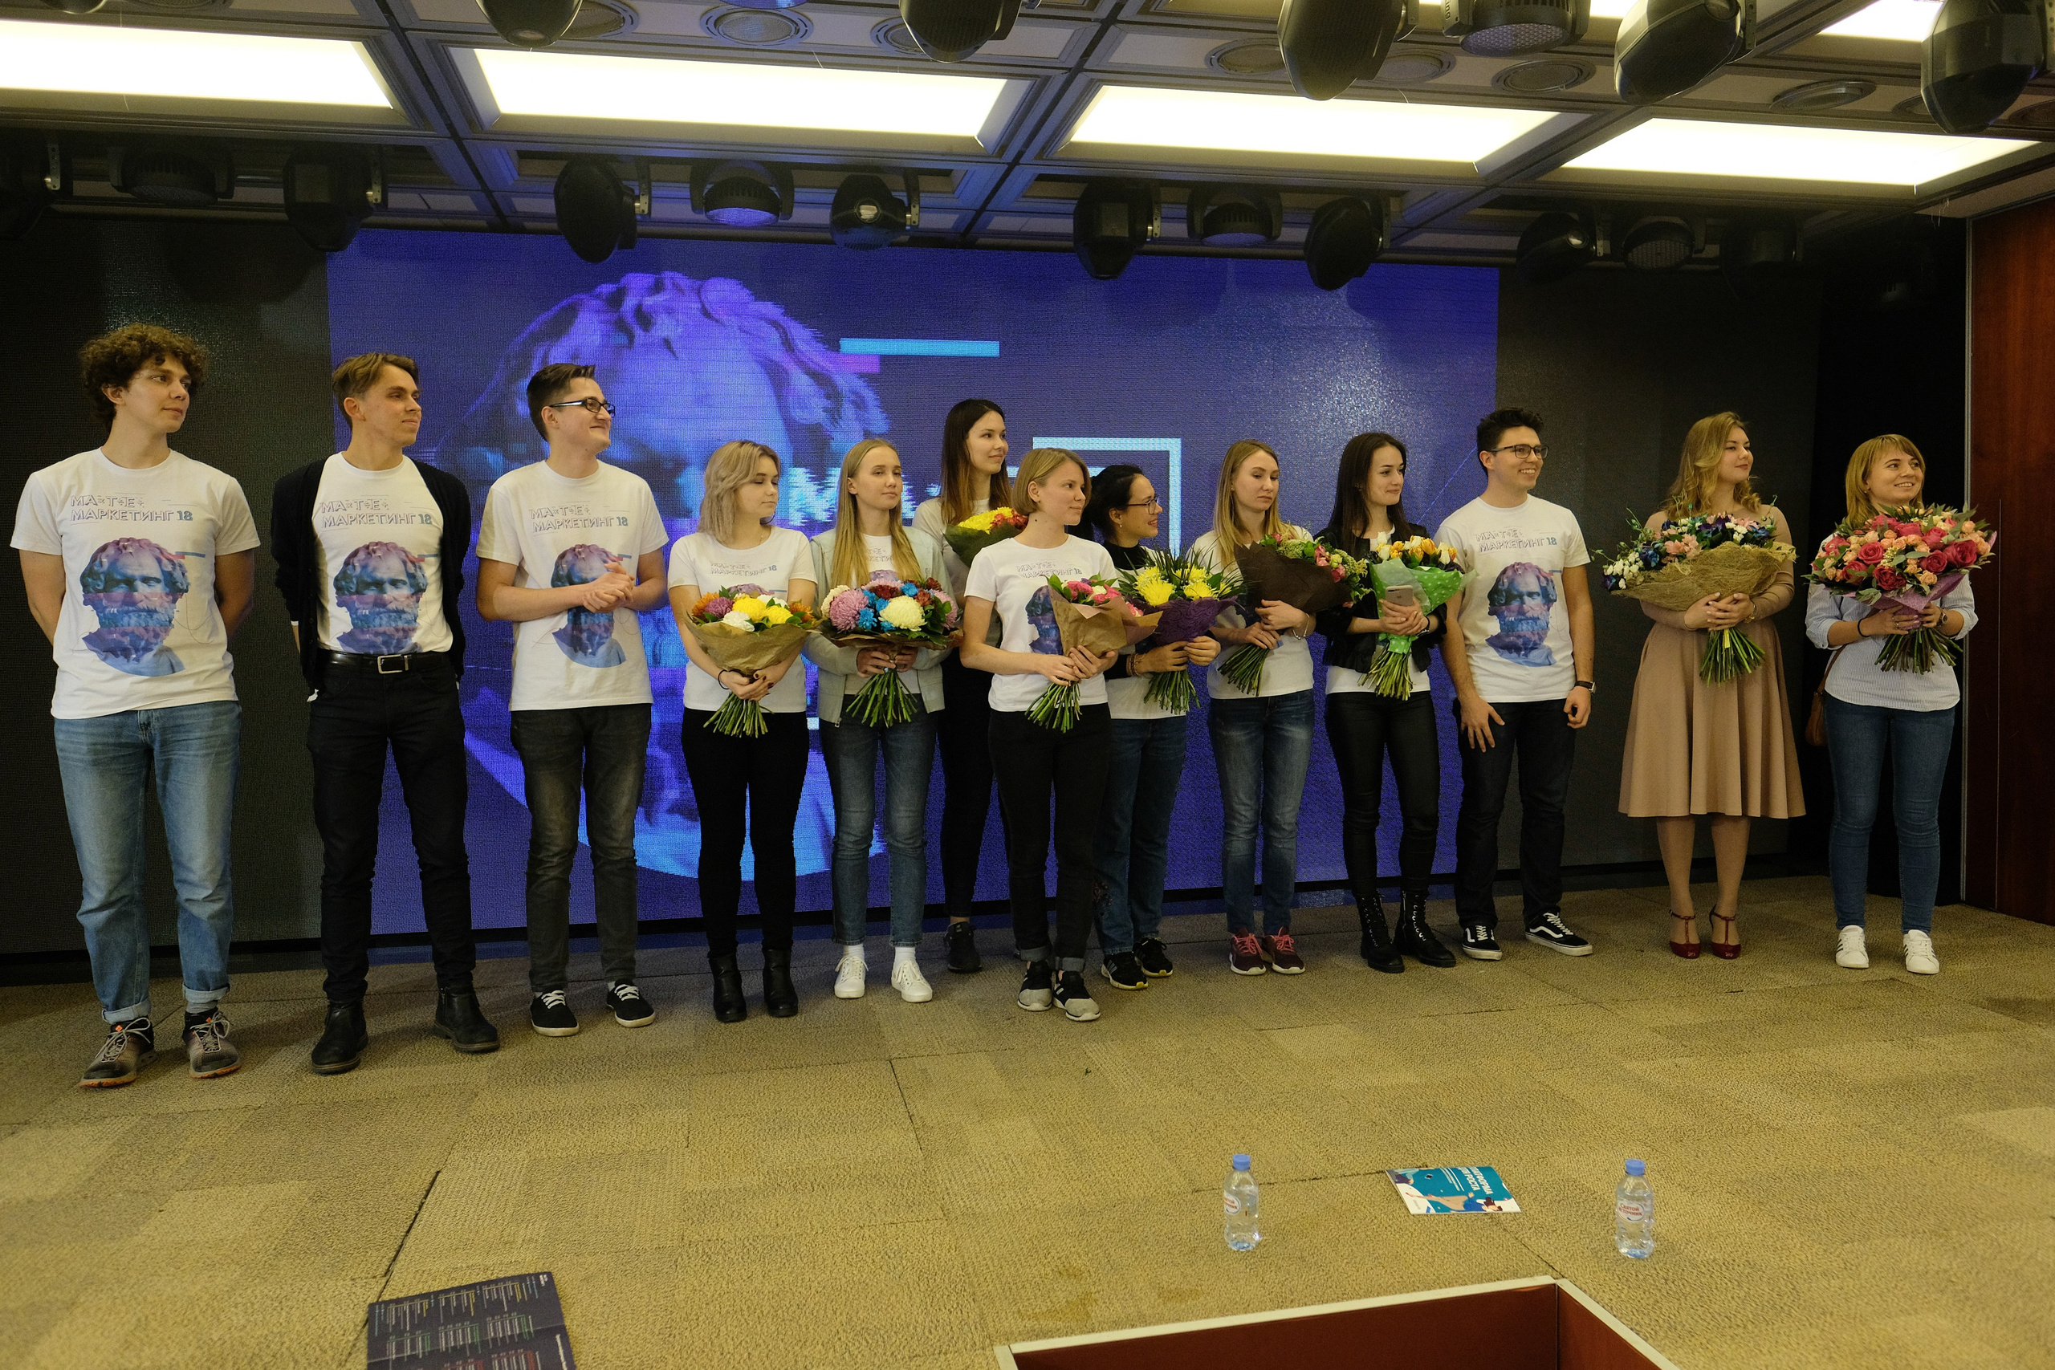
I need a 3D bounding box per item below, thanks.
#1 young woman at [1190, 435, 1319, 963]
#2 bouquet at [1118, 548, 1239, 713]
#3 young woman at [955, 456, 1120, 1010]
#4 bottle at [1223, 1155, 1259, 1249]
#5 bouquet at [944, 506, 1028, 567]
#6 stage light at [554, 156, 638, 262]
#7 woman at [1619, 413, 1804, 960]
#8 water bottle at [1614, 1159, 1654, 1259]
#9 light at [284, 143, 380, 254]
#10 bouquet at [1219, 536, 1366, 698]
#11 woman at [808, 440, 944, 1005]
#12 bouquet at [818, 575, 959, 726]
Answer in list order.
[{"bbox_3d":[0.734,0.067,4.319,0.420,1.668,0.350,-1,4,-4],"label":"young woman"},{"bbox_3d":[0.454,-0.160,4.140,0.350,0.460,0.280,-1,15,-25],"label":"bouquet"},{"bbox_3d":[0.052,0.134,4.000,0.450,1.620,0.360,-2,3,-16],"label":"young woman"},{"bbox_3d":[0.392,0.942,2.506,0.062,0.169,0.062,0,3,10],"label":"bottle"},{"bbox_3d":[-0.089,-0.368,4.330,0.360,0.420,0.300,4,12,-11],"label":"bouquet"},{"bbox_3d":[-1.259,-1.399,4.002,0.240,0.290,0.250,-2,4,-12],"label":"stage light"},{"bbox_3d":[2.209,-0.001,4.436,0.550,1.730,0.460,-1,3,4],"label":"woman"},{"bbox_3d":[1.085,0.930,2.444,0.063,0.165,0.063,0,4,20],"label":"water bottle"},{"bbox_3d":[-1.954,-1.375,3.854,0.250,0.280,0.250,-2,4,-12],"label":"light"},{"bbox_3d":[0.823,-0.215,4.220,0.400,0.450,0.300,32,15,1],"label":"bouquet"},{"bbox_3d":[-0.466,0.098,4.124,0.430,1.656,0.380,-2,3,-12],"label":"woman"},{"bbox_3d":[-0.399,-0.099,3.940,0.400,0.410,0.350,-2,4,-10],"label":"bouquet"}]

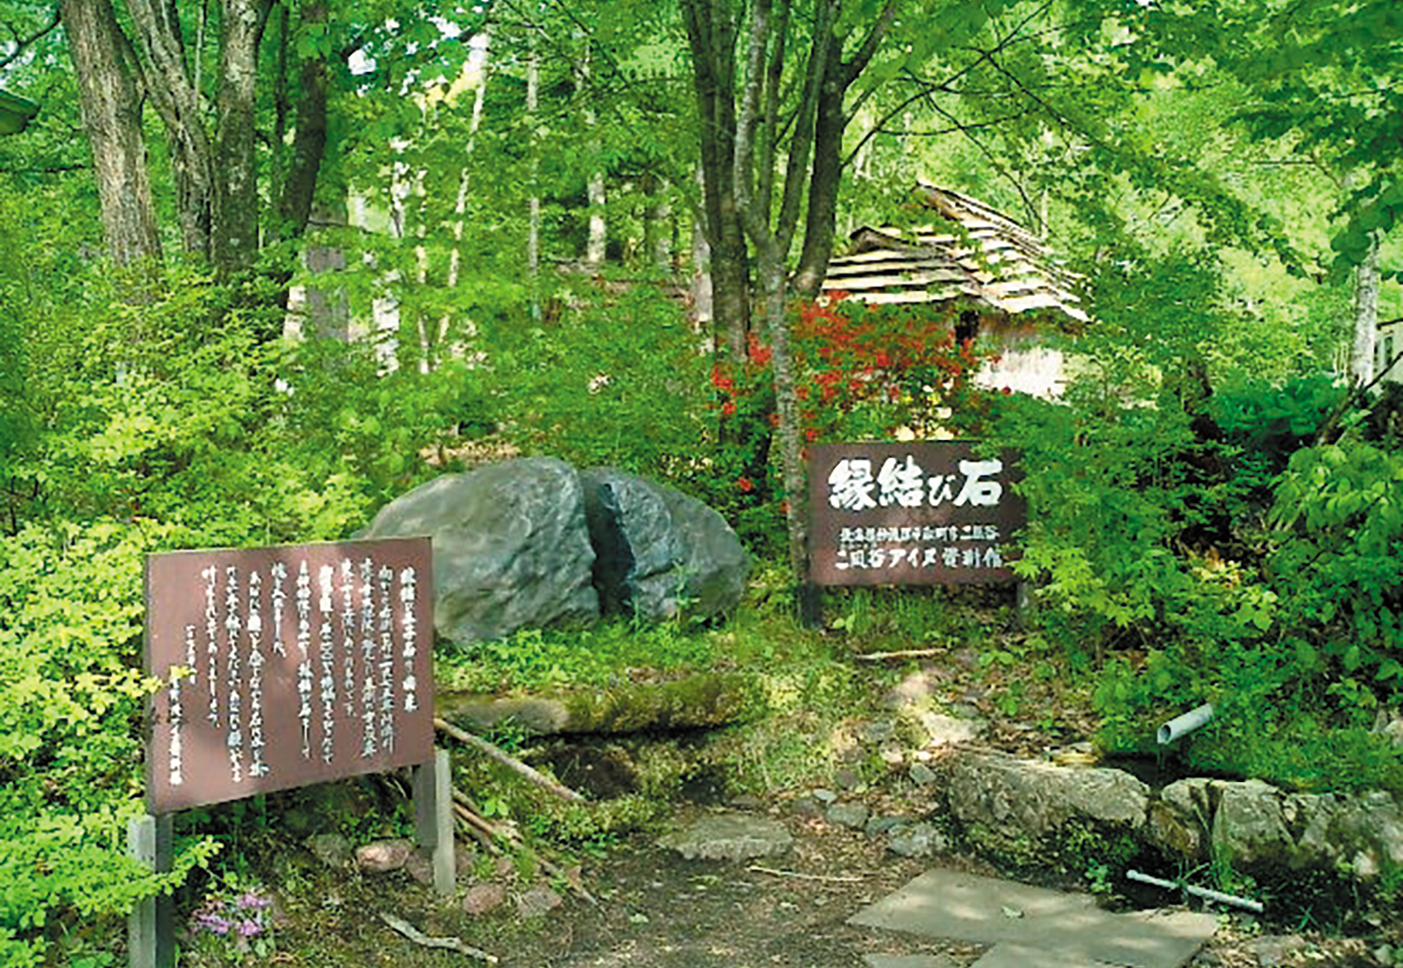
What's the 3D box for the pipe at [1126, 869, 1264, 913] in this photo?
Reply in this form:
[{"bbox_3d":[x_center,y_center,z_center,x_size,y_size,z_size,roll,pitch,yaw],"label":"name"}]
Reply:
[{"bbox_3d":[1.571,1.296,4.657,0.027,0.027,0.453,-2,3,-44],"label":"pipe"}]

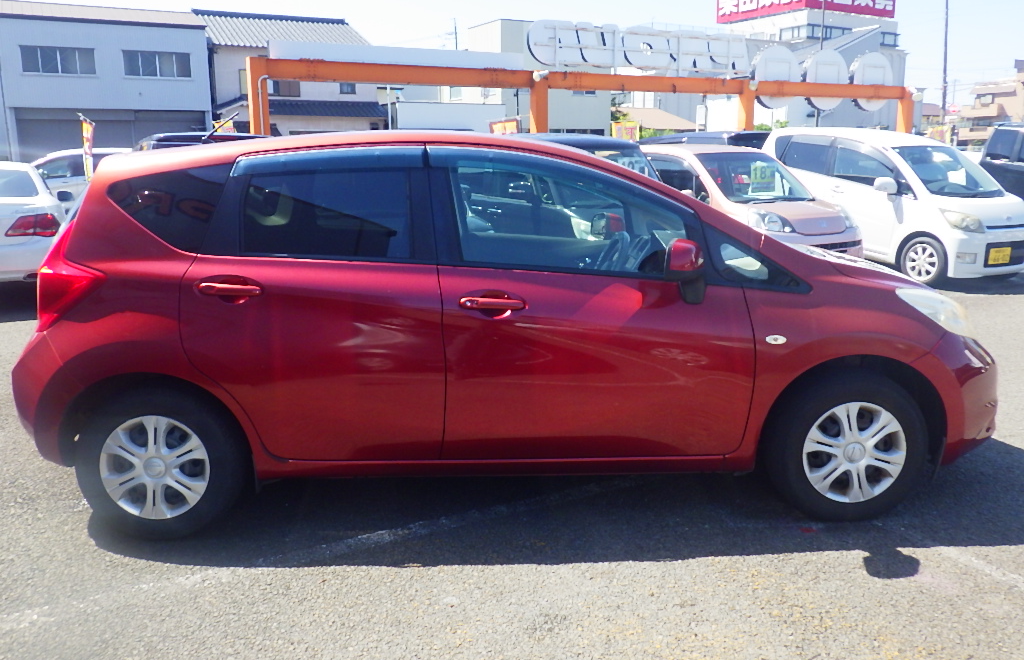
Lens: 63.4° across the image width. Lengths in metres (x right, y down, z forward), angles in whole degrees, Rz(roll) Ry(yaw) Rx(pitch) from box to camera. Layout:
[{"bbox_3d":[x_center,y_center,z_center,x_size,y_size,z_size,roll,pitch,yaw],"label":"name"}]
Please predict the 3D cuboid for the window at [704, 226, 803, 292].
[{"bbox_3d":[0.909,-0.265,3.092,0.380,0.255,0.060,-3,-8,-14],"label":"window"}]

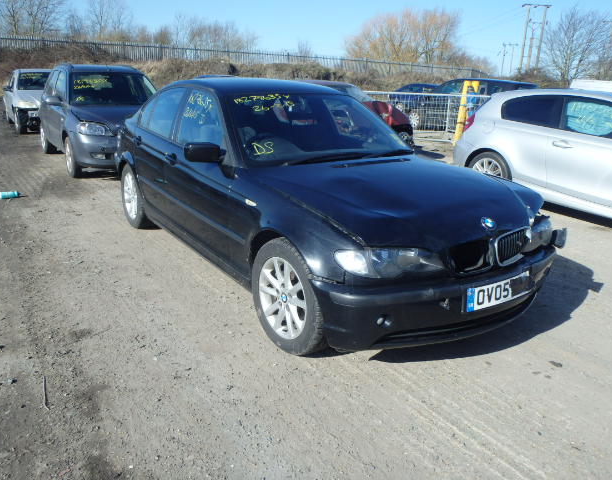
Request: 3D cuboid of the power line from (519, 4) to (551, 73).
[{"bbox_3d":[21.844,-17.876,49.697,2.900,8.485,0.700,8,18,18],"label":"power line"}]

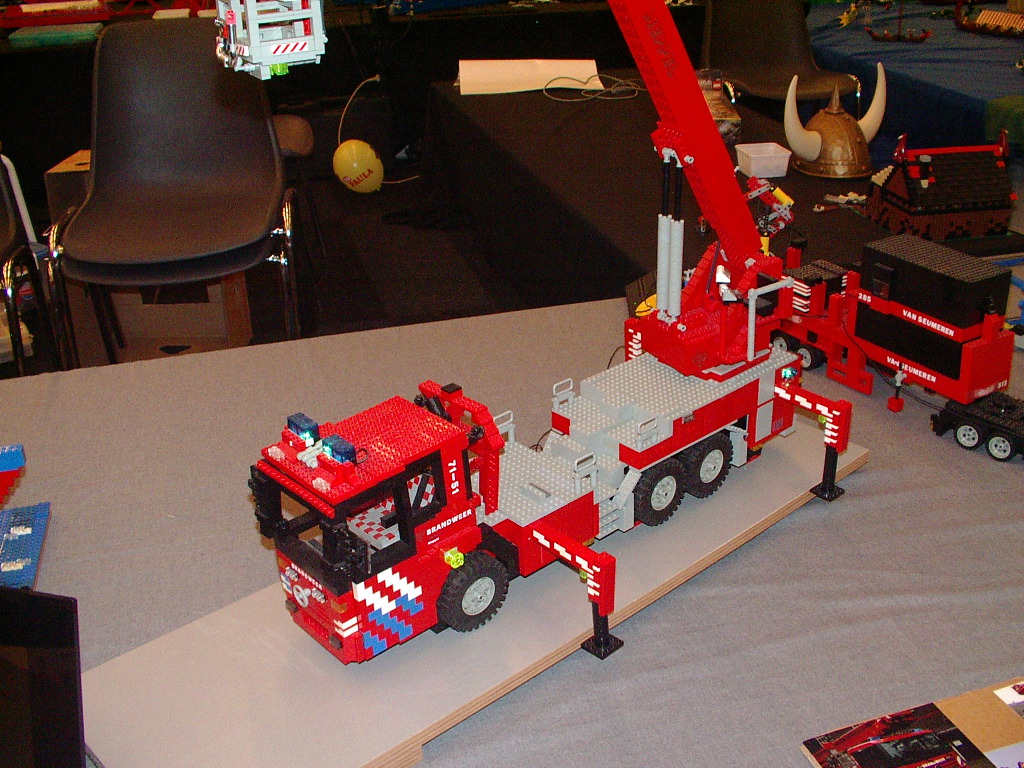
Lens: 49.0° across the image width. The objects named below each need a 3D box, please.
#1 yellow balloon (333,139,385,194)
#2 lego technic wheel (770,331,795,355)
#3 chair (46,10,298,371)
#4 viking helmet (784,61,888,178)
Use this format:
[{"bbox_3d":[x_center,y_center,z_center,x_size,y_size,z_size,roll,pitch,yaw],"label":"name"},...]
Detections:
[{"bbox_3d":[-0.649,-0.920,4.738,0.200,0.249,0.200,-38,33,1],"label":"yellow balloon"},{"bbox_3d":[0.432,-0.062,1.777,0.022,0.043,0.043,-16,30,-27],"label":"lego technic wheel"},{"bbox_3d":[-0.775,-0.372,2.640,0.530,0.850,0.570,-6,27,-9],"label":"chair"},{"bbox_3d":[0.775,-0.636,2.697,0.318,0.238,0.205,-15,29,-25],"label":"viking helmet"}]

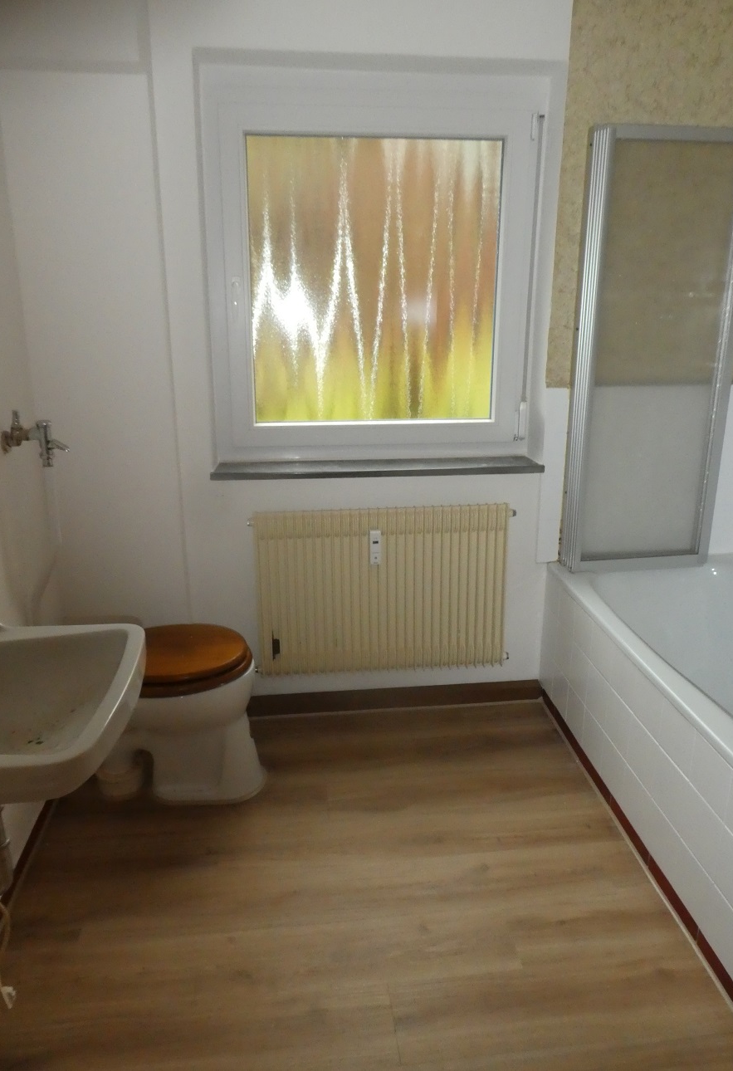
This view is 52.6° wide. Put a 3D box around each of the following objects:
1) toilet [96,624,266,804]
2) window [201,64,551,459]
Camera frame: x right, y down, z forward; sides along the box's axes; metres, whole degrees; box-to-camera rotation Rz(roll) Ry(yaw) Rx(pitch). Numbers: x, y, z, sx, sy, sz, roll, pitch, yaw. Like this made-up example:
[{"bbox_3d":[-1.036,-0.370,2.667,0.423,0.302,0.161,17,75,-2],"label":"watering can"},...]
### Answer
[{"bbox_3d":[-0.592,0.562,2.307,0.530,0.437,0.370,-2,17,-5],"label":"toilet"},{"bbox_3d":[0.034,-0.860,2.495,1.095,1.230,0.075,-2,17,-5],"label":"window"}]

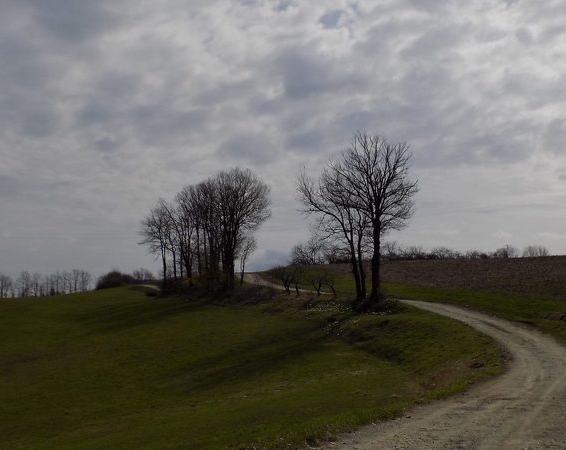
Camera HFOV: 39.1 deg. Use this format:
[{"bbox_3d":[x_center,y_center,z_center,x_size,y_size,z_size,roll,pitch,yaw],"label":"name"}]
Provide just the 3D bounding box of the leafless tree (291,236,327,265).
[{"bbox_3d":[3.656,3.518,110.000,4.867,3.863,4.381,0,-4,0],"label":"leafless tree"}]

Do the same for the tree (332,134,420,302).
[{"bbox_3d":[5.738,-0.345,50.000,5.285,10.912,5.021,0,-4,0],"label":"tree"}]

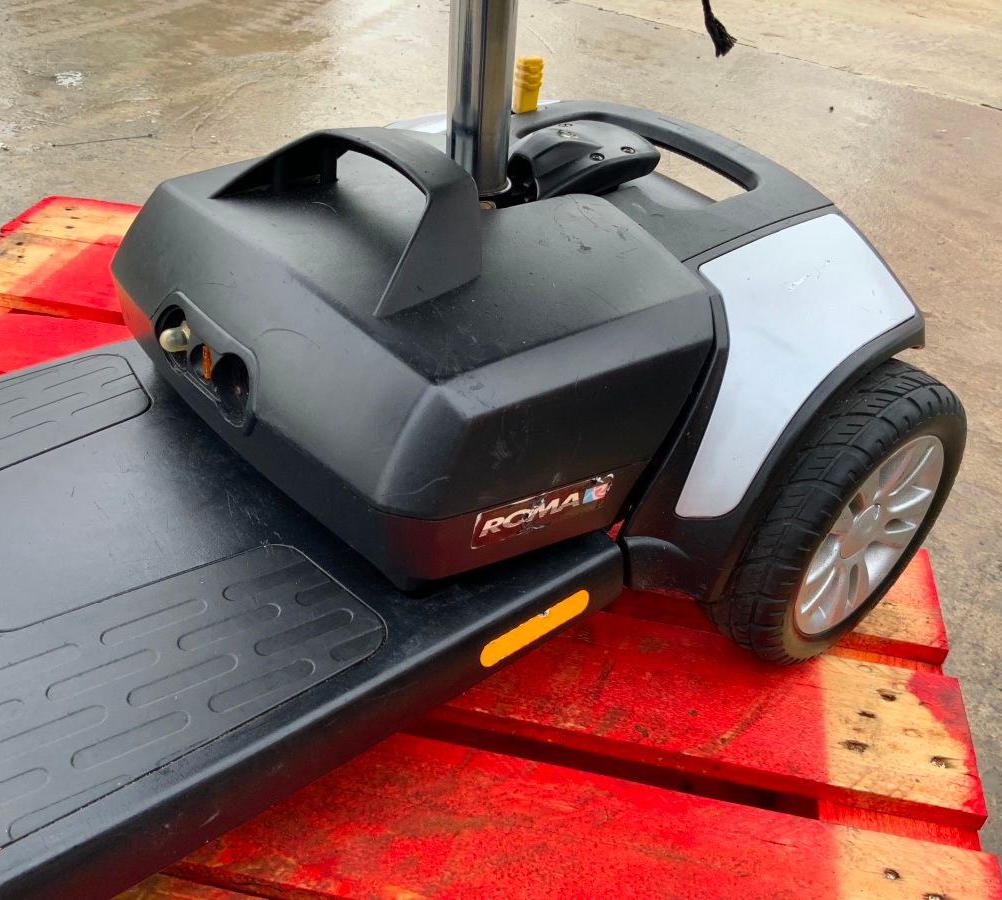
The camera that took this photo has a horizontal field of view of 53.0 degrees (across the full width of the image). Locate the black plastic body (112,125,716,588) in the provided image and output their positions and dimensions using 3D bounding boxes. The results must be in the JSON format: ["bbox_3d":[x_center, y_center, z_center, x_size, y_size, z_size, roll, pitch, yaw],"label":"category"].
[{"bbox_3d":[-0.068,-0.110,0.629,0.255,0.194,0.381,-24,44,-33],"label":"black plastic body"}]

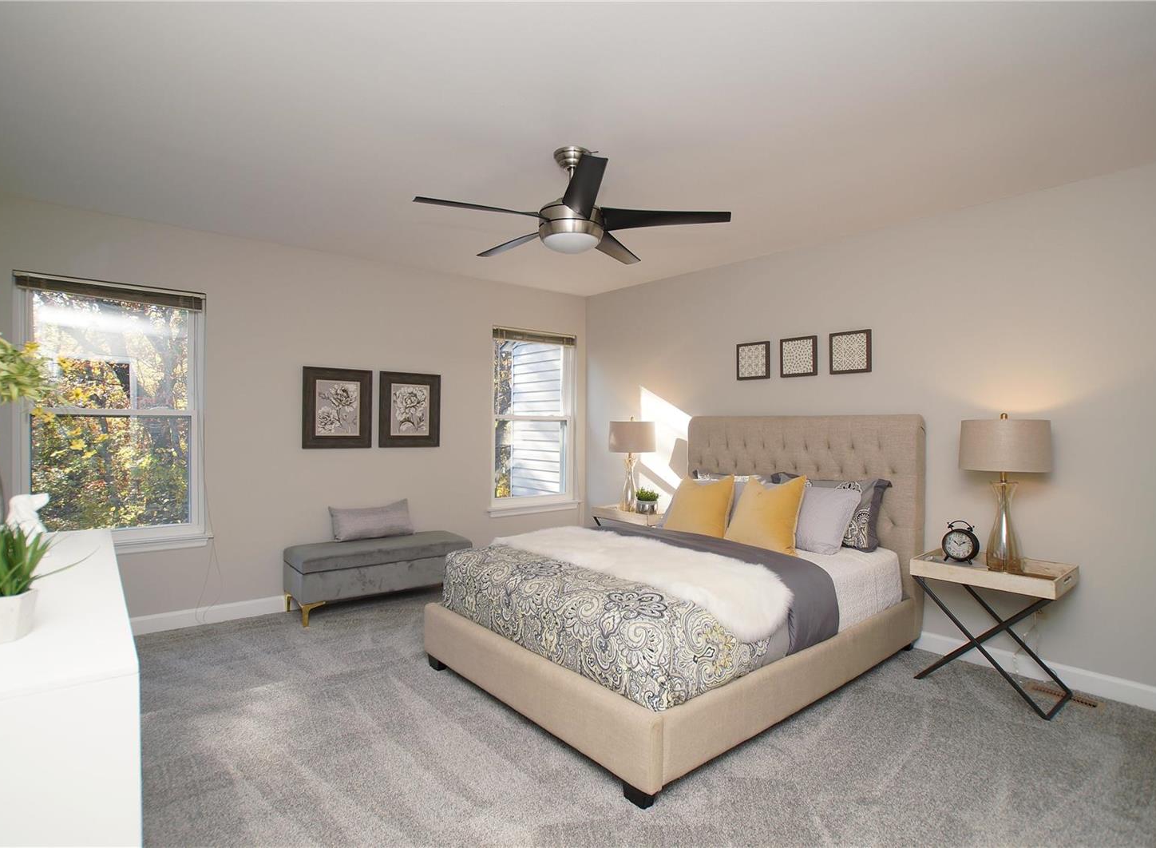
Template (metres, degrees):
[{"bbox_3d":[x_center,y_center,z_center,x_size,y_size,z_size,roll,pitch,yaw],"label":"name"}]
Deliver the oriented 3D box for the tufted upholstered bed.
[{"bbox_3d":[0.574,0.598,3.087,2.130,1.320,1.610,1,-1,-40],"label":"tufted upholstered bed"}]

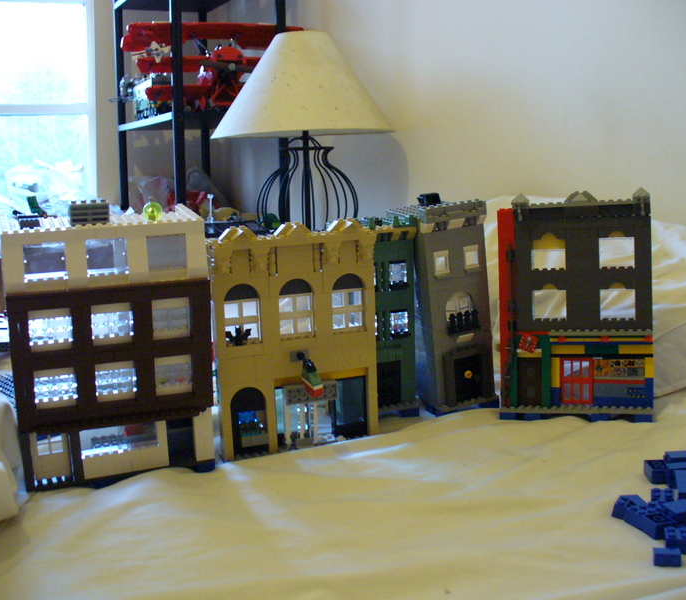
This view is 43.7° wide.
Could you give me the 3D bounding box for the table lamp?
[{"bbox_3d":[-0.067,-0.252,1.580,0.336,0.480,0.336,-2,10,0],"label":"table lamp"}]

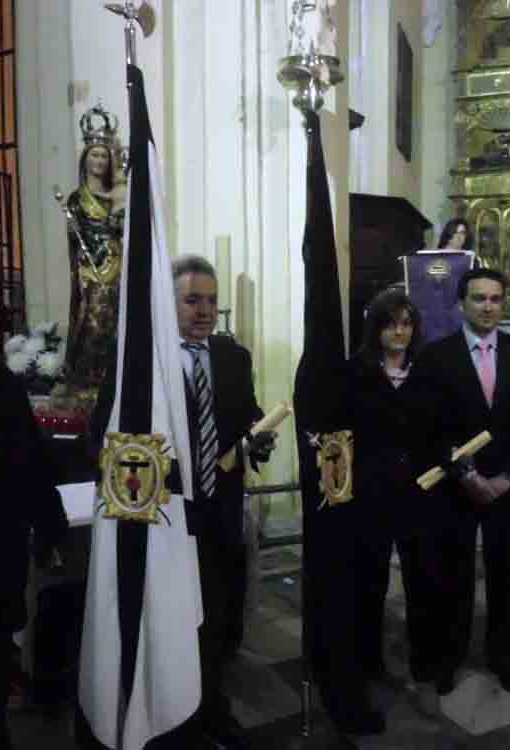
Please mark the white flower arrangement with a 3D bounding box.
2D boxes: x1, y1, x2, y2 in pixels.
[{"bbox_3d":[-1.141,-0.086,3.903,0.320,0.380,0.300,-1,4,-12],"label":"white flower arrangement"}]

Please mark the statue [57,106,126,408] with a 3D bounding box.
[{"bbox_3d":[-0.832,-0.631,3.966,0.430,1.580,0.400,-1,4,-12],"label":"statue"}]

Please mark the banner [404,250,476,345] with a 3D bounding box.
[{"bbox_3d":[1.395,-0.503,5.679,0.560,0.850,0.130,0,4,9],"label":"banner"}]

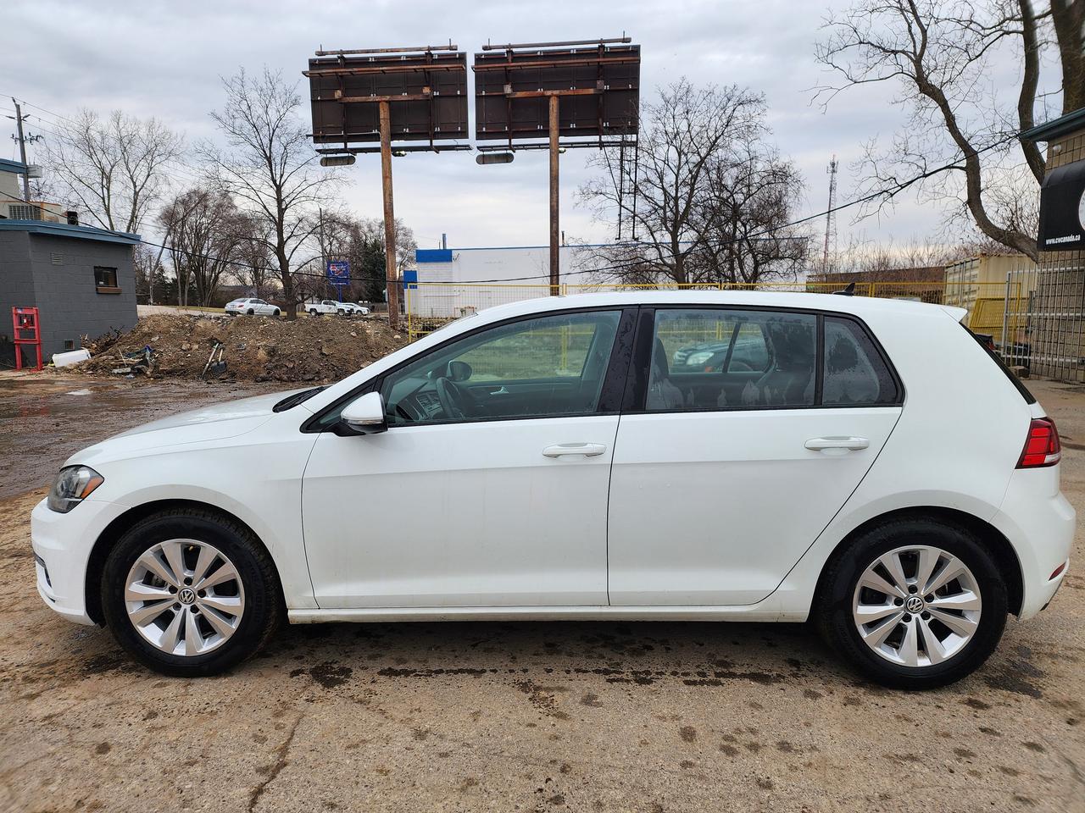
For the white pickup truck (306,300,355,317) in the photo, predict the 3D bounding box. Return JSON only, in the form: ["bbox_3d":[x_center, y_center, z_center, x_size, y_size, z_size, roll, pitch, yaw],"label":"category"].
[{"bbox_3d":[-24.503,-11.356,83.500,5.400,1.790,1.900,0,7,0],"label":"white pickup truck"}]

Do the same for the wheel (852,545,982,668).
[{"bbox_3d":[1.329,0.697,2.639,0.440,0.440,0.190,0,7,2],"label":"wheel"}]

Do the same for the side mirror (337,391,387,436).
[{"bbox_3d":[-0.617,0.028,2.480,0.135,0.140,0.225,0,7,2],"label":"side mirror"}]

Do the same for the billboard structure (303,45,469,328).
[{"bbox_3d":[-5.752,-8.245,27.734,6.200,10.660,1.500,1,7,9],"label":"billboard structure"}]

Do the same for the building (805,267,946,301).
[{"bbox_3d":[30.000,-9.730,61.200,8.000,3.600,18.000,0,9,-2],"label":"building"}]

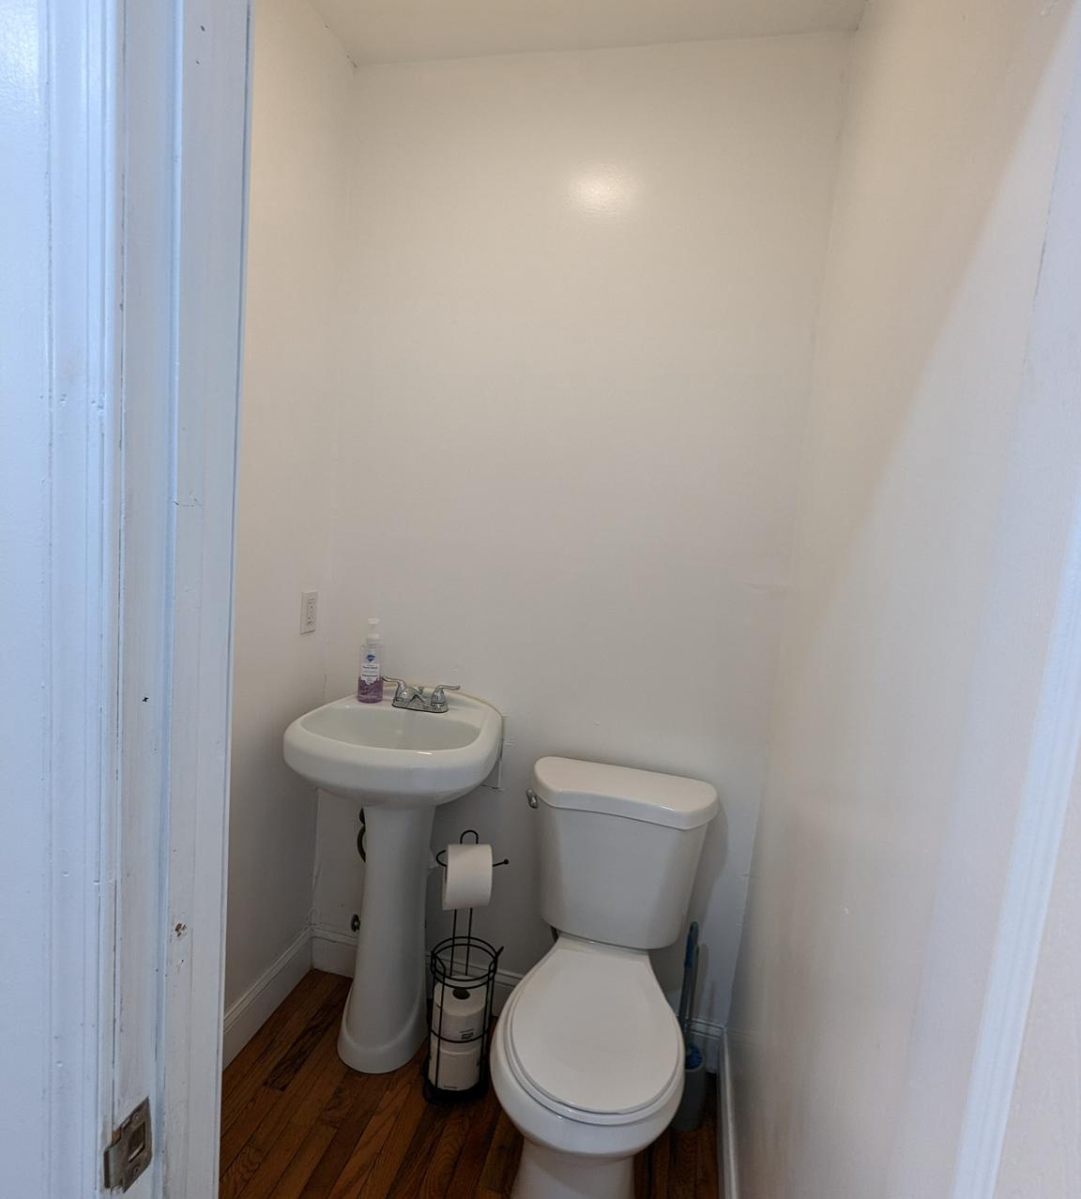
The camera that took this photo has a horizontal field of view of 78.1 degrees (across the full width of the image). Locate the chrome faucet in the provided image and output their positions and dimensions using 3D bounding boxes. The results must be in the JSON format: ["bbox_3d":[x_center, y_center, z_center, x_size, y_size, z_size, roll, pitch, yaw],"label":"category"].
[{"bbox_3d":[-0.303,0.247,1.694,0.210,0.065,0.110,6,7,13],"label":"chrome faucet"}]

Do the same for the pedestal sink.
[{"bbox_3d":[-0.351,0.720,1.661,0.462,0.901,0.463,6,7,13],"label":"pedestal sink"}]

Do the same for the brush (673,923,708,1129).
[{"bbox_3d":[0.361,1.004,1.591,0.110,0.476,0.110,6,7,13],"label":"brush"}]

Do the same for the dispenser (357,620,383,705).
[{"bbox_3d":[-0.427,0.156,1.713,0.065,0.215,0.059,4,7,-8],"label":"dispenser"}]

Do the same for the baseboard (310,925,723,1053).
[{"bbox_3d":[-0.105,1.107,1.867,1.212,0.132,0.019,6,7,13],"label":"baseboard"}]

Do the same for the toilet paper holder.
[{"bbox_3d":[-0.181,0.888,1.639,0.172,0.603,0.172,3,7,-16],"label":"toilet paper holder"}]

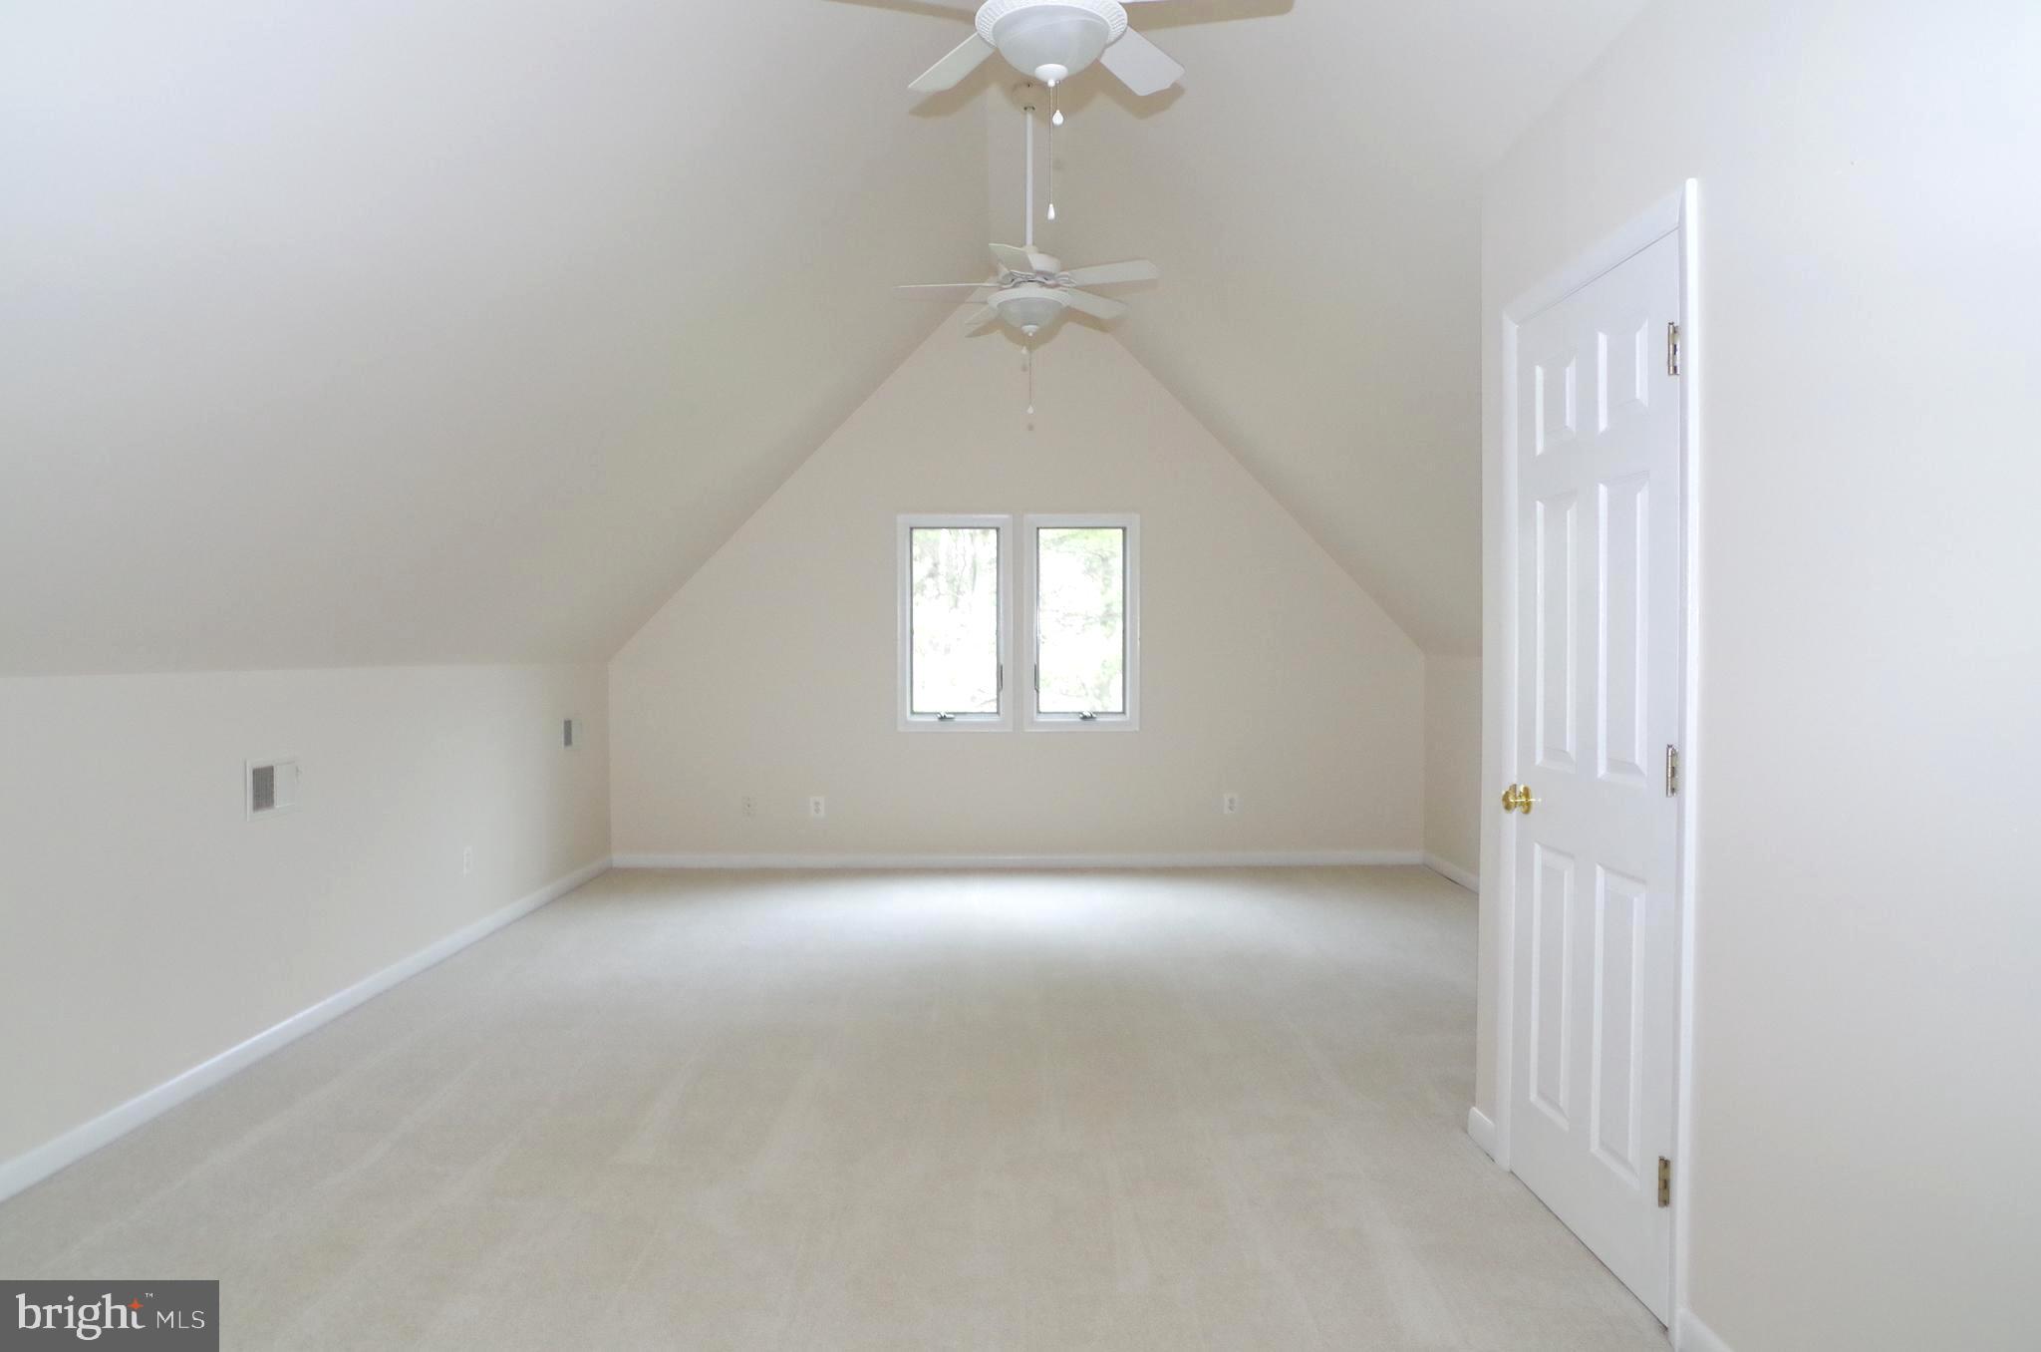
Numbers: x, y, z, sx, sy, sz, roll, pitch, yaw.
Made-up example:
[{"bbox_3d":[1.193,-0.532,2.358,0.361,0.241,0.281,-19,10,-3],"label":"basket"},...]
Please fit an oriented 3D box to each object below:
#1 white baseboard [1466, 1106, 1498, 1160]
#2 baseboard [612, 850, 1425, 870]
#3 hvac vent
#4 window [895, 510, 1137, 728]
[{"bbox_3d":[1.186,1.164,3.041,0.018,0.087,0.180,0,1,-1],"label":"white baseboard"},{"bbox_3d":[-0.011,1.083,7.026,4.808,0.092,0.018,0,1,-1],"label":"baseboard"},{"bbox_3d":[-2.381,0.356,3.786,0.020,0.183,0.280,0,1,-1],"label":"hvac vent"},{"bbox_3d":[-0.009,-0.308,7.009,1.420,1.280,0.080,0,1,-1],"label":"window"}]

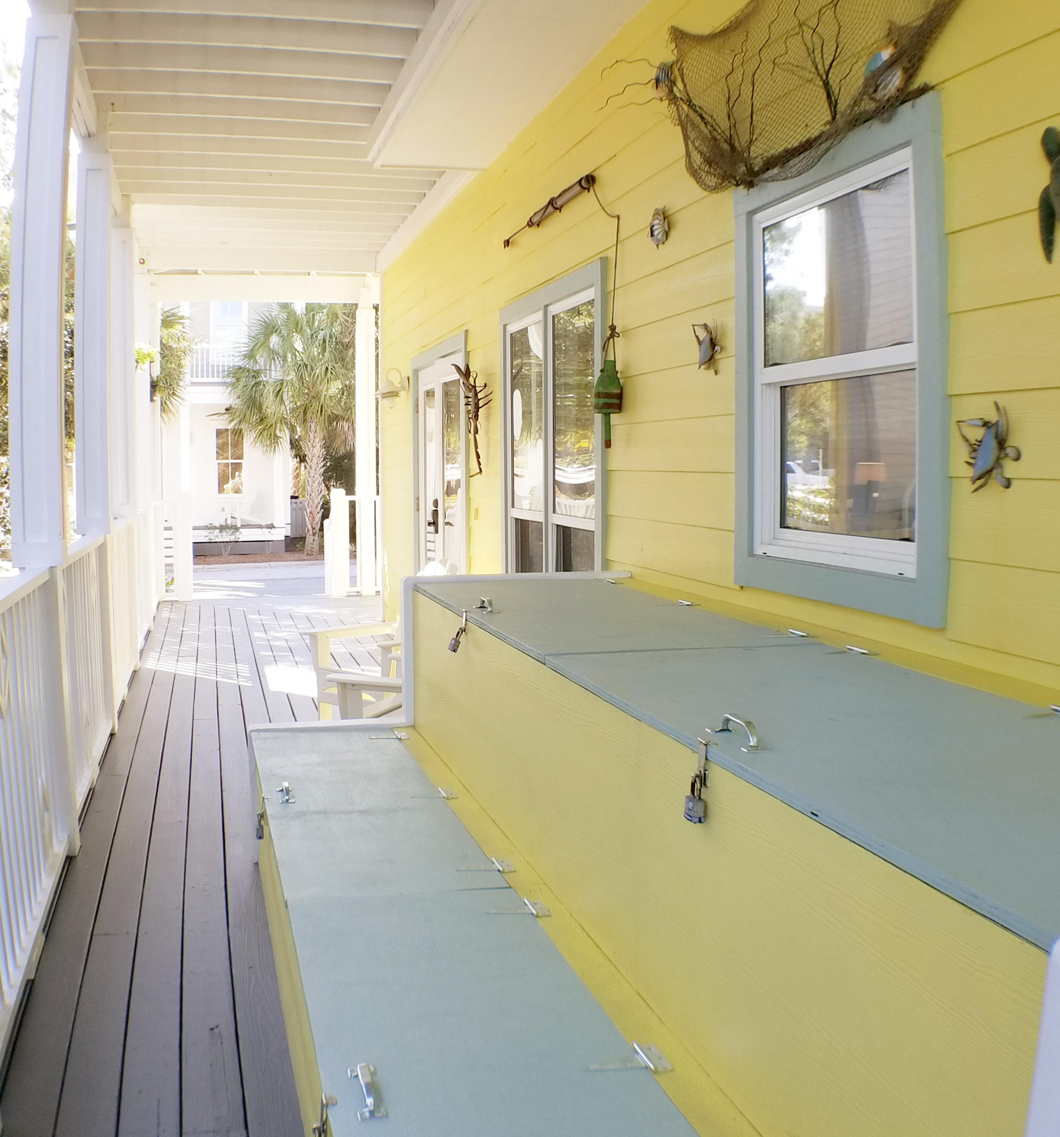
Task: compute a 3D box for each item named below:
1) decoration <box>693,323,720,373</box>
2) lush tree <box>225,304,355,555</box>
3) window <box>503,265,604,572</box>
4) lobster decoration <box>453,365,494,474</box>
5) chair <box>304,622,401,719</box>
[{"bbox_3d":[0.548,-0.682,3.536,0.055,0.170,0.125,-2,5,-16],"label":"decoration"},{"bbox_3d":[-4.892,-3.475,26.200,4.200,6.300,4.200,-2,5,-16],"label":"lush tree"},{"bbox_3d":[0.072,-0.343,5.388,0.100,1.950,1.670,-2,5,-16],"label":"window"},{"bbox_3d":[-0.321,-0.848,6.494,0.130,0.655,0.380,-2,5,-16],"label":"lobster decoration"},{"bbox_3d":[-0.638,0.395,5.887,0.850,0.950,0.740,-5,7,-44],"label":"chair"}]

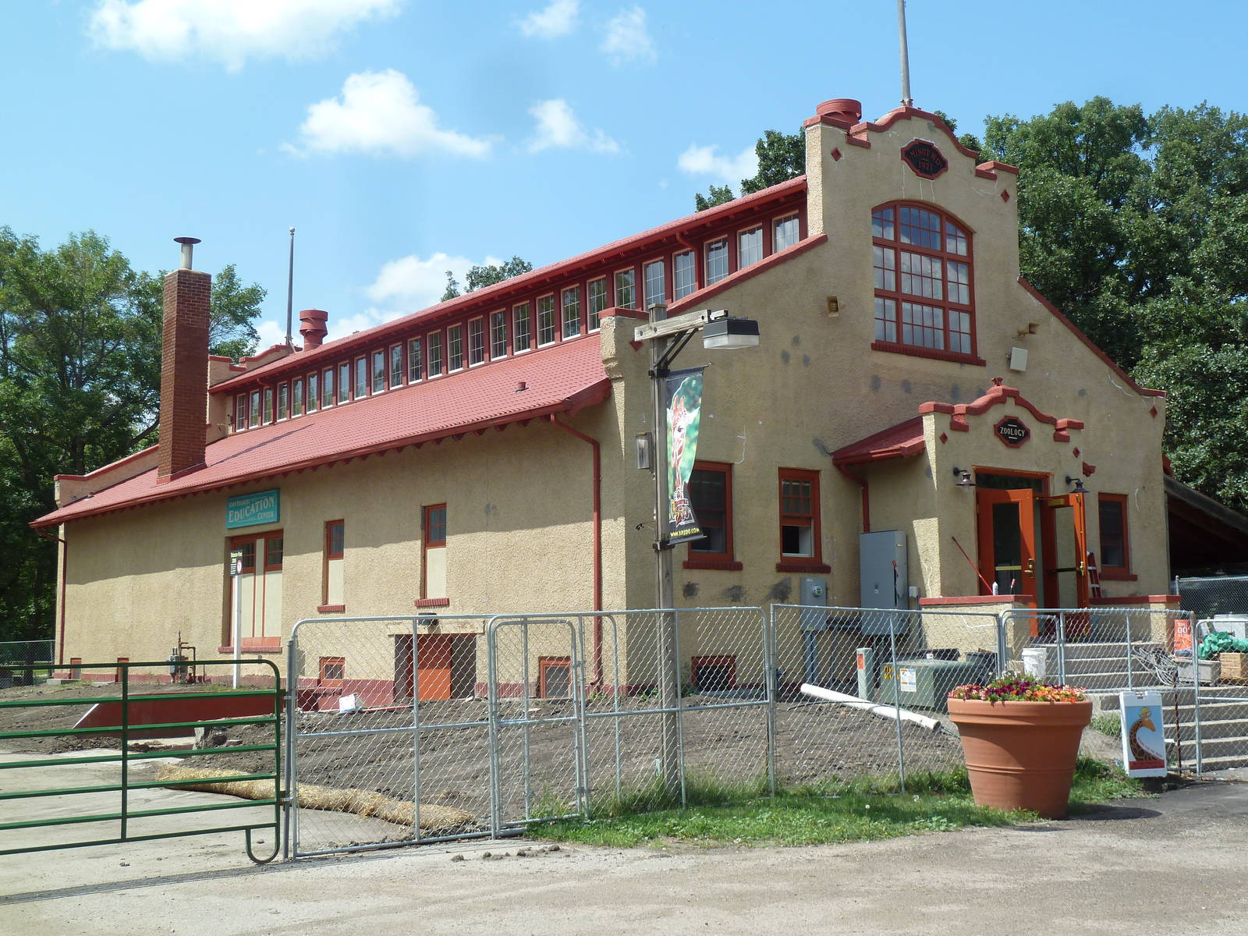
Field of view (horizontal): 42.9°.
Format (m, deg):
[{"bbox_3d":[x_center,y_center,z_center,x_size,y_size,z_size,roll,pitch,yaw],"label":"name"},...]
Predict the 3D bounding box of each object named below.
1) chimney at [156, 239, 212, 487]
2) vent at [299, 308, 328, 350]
[{"bbox_3d":[-9.005,-2.226,32.709,0.719,5.100,0.719,4,-8,-36],"label":"chimney"},{"bbox_3d":[-7.882,-3.522,40.317,0.730,1.074,0.730,-1,-6,0],"label":"vent"}]

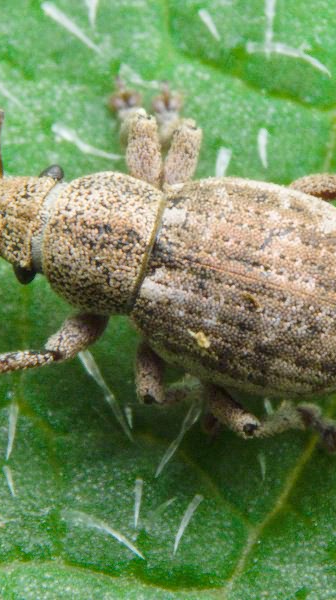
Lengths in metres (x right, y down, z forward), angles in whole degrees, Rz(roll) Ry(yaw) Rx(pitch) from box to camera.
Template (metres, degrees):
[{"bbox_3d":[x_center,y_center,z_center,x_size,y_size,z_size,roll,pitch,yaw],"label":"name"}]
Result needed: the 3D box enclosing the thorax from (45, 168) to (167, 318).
[{"bbox_3d":[-0.001,-0.001,0.028,0.001,0.001,0.002,15,80,-2],"label":"thorax"}]

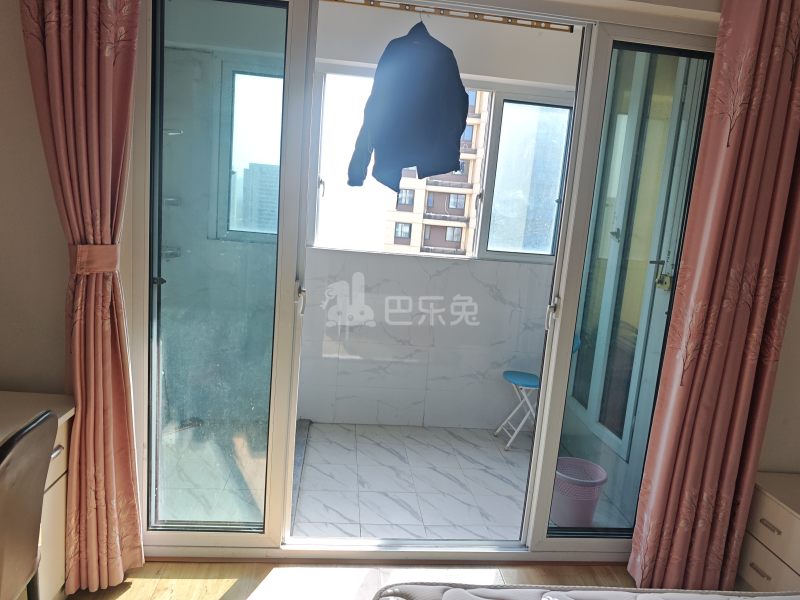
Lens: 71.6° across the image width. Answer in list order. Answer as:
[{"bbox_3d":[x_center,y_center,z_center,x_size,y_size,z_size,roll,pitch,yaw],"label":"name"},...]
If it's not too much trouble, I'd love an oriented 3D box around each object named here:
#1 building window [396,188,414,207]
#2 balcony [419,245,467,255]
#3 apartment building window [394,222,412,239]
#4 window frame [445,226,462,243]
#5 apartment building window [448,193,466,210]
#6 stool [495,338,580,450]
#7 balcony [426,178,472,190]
[{"bbox_3d":[0.497,-8.779,47.527,1.480,1.320,0.150,4,9,-6],"label":"building window"},{"bbox_3d":[3.881,-4.398,49.015,3.950,0.620,1.100,4,9,-6],"label":"balcony"},{"bbox_3d":[0.312,-6.202,49.500,1.470,1.320,0.150,5,9,-3],"label":"apartment building window"},{"bbox_3d":[4.852,-5.892,49.753,1.460,1.300,0.150,4,9,-6],"label":"window frame"},{"bbox_3d":[5.214,-8.932,50.300,1.470,1.420,0.150,5,9,-3],"label":"apartment building window"},{"bbox_3d":[0.893,0.583,3.609,0.455,0.776,0.320,4,9,-6],"label":"stool"},{"bbox_3d":[4.341,-10.020,48.095,3.950,0.650,1.100,4,9,-6],"label":"balcony"}]

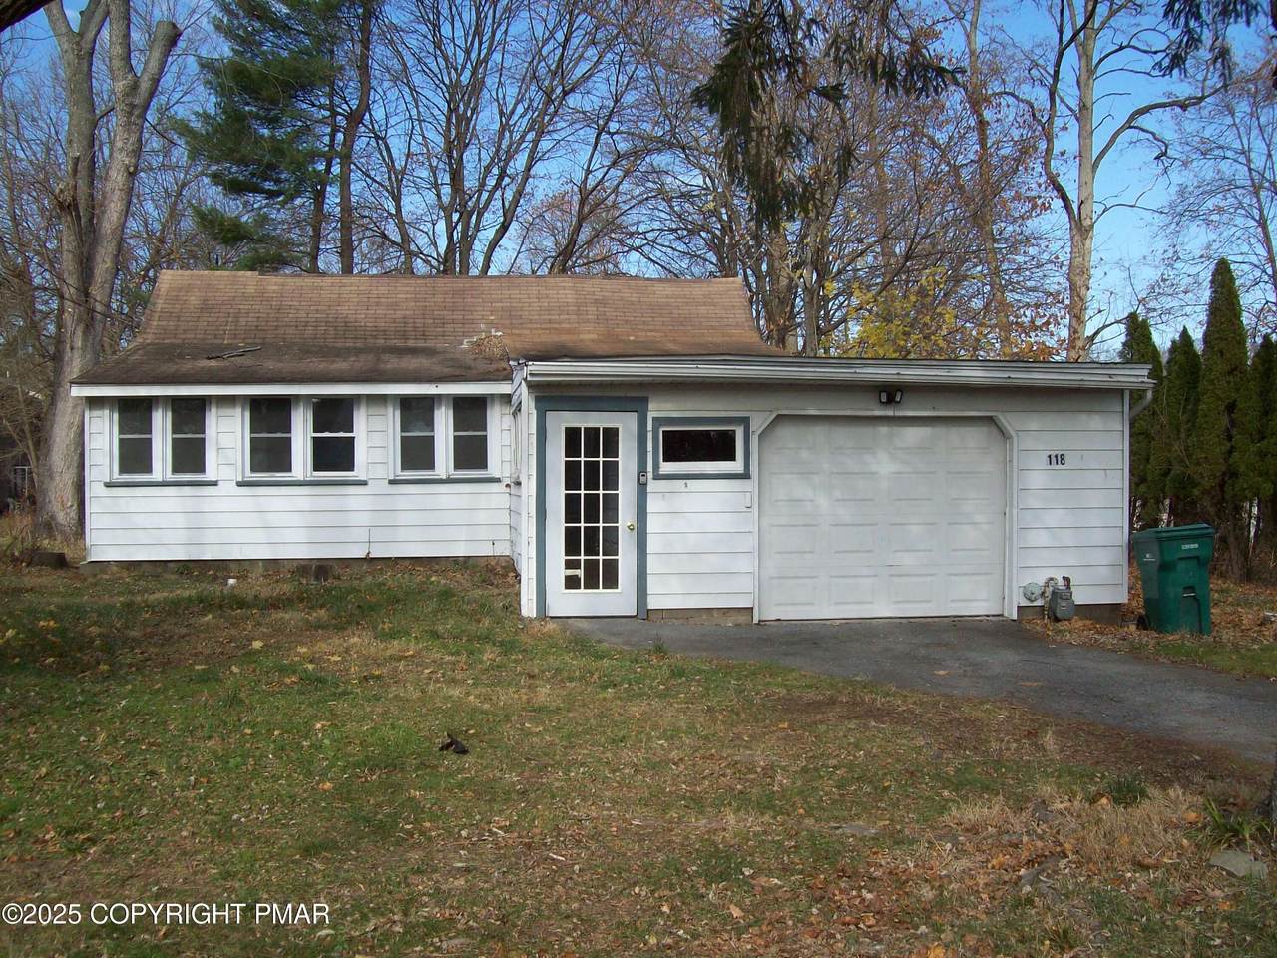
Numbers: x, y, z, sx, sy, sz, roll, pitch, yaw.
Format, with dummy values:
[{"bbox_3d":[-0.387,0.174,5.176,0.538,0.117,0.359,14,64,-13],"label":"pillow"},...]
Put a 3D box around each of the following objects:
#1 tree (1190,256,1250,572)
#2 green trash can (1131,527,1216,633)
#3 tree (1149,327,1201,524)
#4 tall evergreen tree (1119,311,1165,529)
[{"bbox_3d":[8.100,-0.850,18.500,0.830,4.400,0.830,0,1,0],"label":"tree"},{"bbox_3d":[5.400,1.000,13.450,0.620,1.080,0.740,0,1,2],"label":"green trash can"},{"bbox_3d":[7.930,-0.460,19.600,0.800,3.580,0.800,0,1,0],"label":"tree"},{"bbox_3d":[7.820,-0.630,20.500,0.780,3.900,0.780,0,1,0],"label":"tall evergreen tree"}]

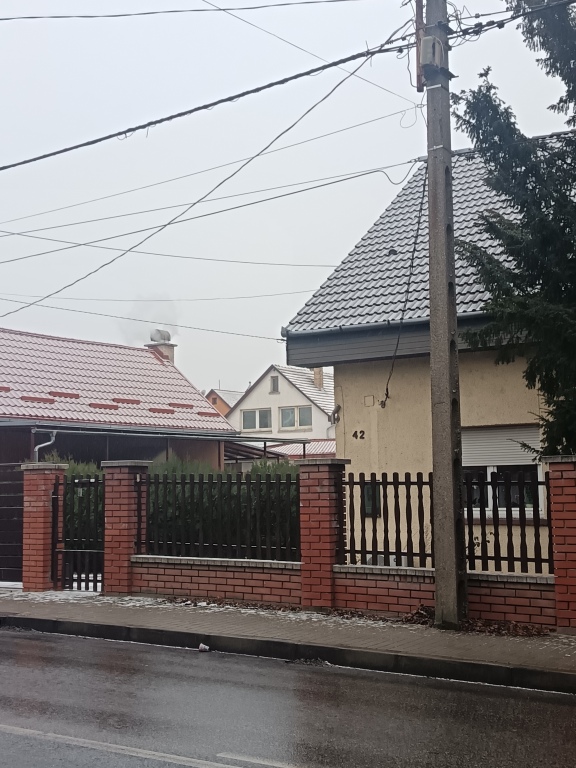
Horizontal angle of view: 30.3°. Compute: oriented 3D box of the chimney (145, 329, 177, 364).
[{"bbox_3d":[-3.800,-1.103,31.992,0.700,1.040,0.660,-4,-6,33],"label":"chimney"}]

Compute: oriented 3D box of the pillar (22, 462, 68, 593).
[{"bbox_3d":[-3.228,1.890,14.118,0.440,1.650,0.440,-4,-6,33],"label":"pillar"}]

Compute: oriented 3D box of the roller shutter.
[{"bbox_3d":[3.042,0.909,15.716,1.471,0.596,0.080,-4,-6,34],"label":"roller shutter"}]

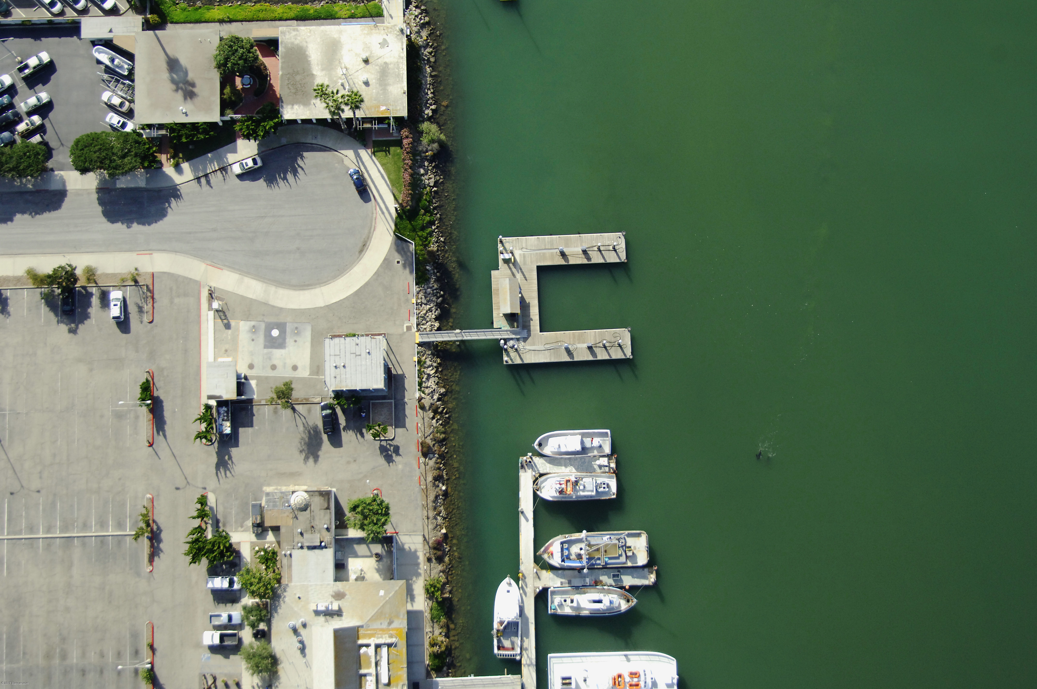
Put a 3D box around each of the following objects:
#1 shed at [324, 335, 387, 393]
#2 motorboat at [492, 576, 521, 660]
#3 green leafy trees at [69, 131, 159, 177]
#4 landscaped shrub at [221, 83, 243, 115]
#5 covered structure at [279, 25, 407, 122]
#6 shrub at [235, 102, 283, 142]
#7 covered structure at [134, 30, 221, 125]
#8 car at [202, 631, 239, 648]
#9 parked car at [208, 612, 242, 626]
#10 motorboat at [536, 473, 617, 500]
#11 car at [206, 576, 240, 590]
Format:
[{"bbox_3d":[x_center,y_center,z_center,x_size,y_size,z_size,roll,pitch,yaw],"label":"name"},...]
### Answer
[{"bbox_3d":[-25.032,3.133,212.818,9.348,3.800,8.430,-2,83,-1],"label":"shed"},{"bbox_3d":[-1.672,41.805,211.129,4.090,3.400,12.480,0,85,0],"label":"motorboat"},{"bbox_3d":[-61.924,-29.099,212.328,13.540,5.800,6.670,-1,85,0],"label":"green leafy trees"},{"bbox_3d":[-44.496,-38.124,214.855,3.340,2.100,4.810,-1,85,0],"label":"landscaped shrub"},{"bbox_3d":[-27.006,-41.818,214.495,19.730,3.300,14.530,-2,85,0],"label":"covered structure"},{"bbox_3d":[-40.683,-34.436,217.134,7.204,4.600,6.135,0,83,-1],"label":"shrub"},{"bbox_3d":[-53.538,-41.801,218.485,13.253,3.500,14.891,-2,83,-1],"label":"covered structure"},{"bbox_3d":[-44.783,44.197,208.181,5.550,1.800,2.000,0,83,-1],"label":"car"},{"bbox_3d":[-44.185,41.334,208.665,4.950,1.600,1.750,0,83,-1],"label":"parked car"},{"bbox_3d":[8.866,21.997,214.019,12.702,3.400,4.100,1,83,-1],"label":"motorboat"},{"bbox_3d":[-44.471,36.055,209.047,5.270,1.750,1.850,-1,85,0],"label":"car"}]

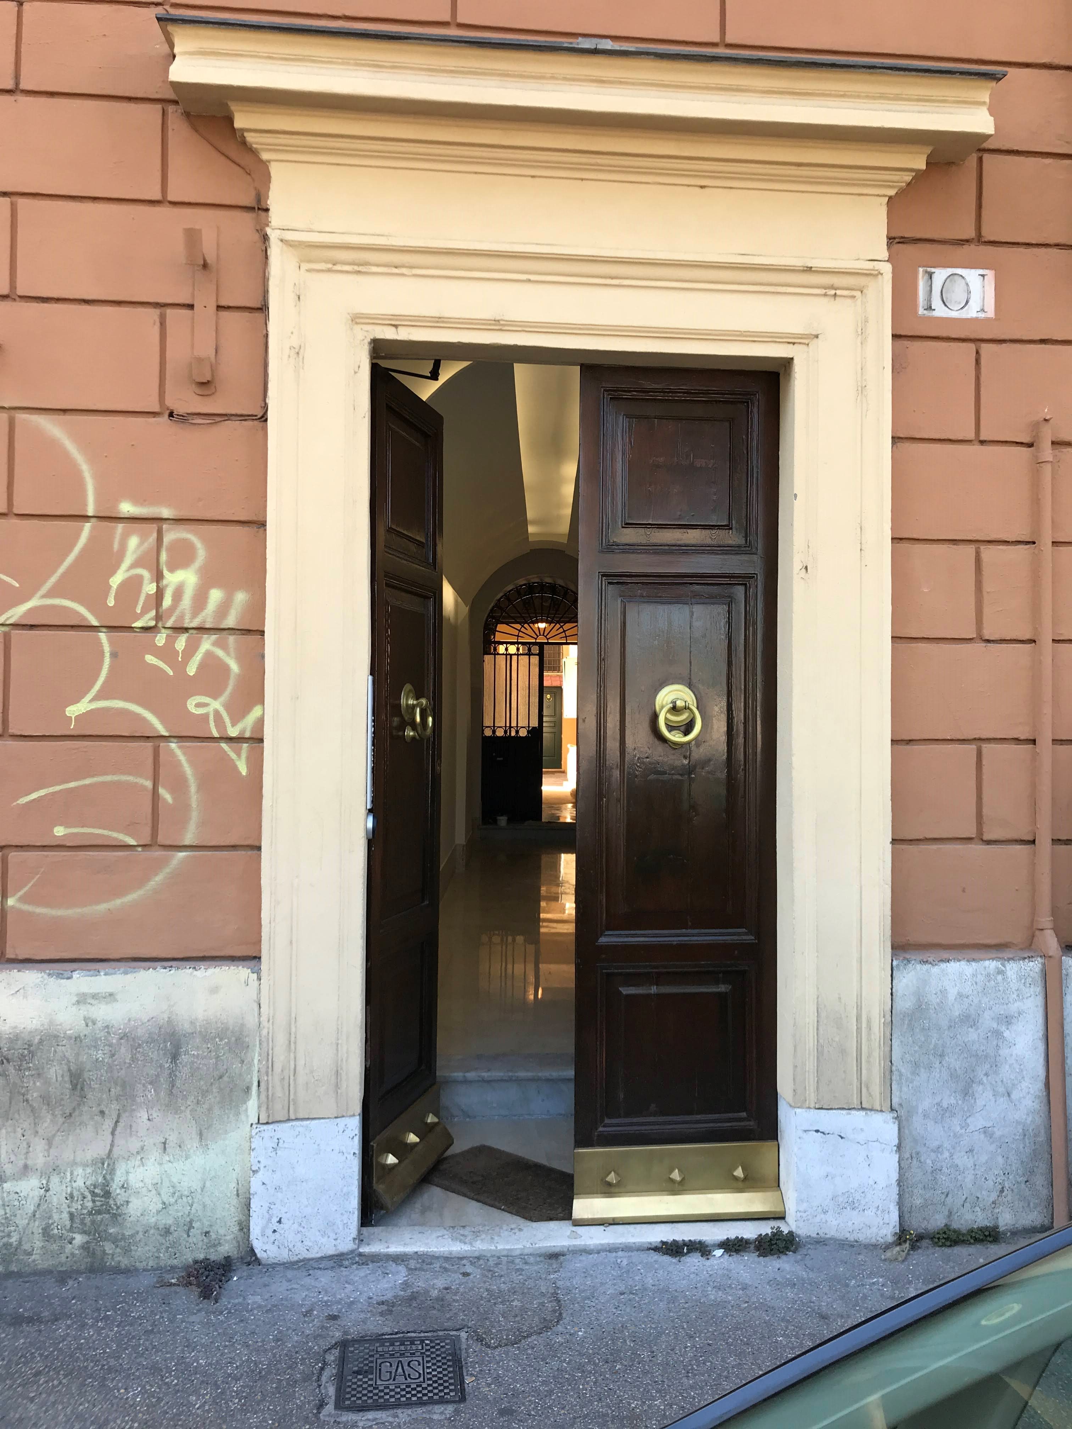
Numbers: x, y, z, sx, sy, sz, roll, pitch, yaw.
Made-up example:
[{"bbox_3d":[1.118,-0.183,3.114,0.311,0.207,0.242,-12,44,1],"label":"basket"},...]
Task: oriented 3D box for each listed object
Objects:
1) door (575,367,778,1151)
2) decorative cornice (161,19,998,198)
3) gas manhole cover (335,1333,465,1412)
[{"bbox_3d":[0.452,0.155,3.666,0.651,2.510,0.085,0,-1,-6],"label":"door"},{"bbox_3d":[0.169,-1.776,3.454,2.480,0.325,0.210,0,-1,-6],"label":"decorative cornice"},{"bbox_3d":[-0.327,1.597,2.798,0.298,0.030,0.300,0,-1,-6],"label":"gas manhole cover"}]

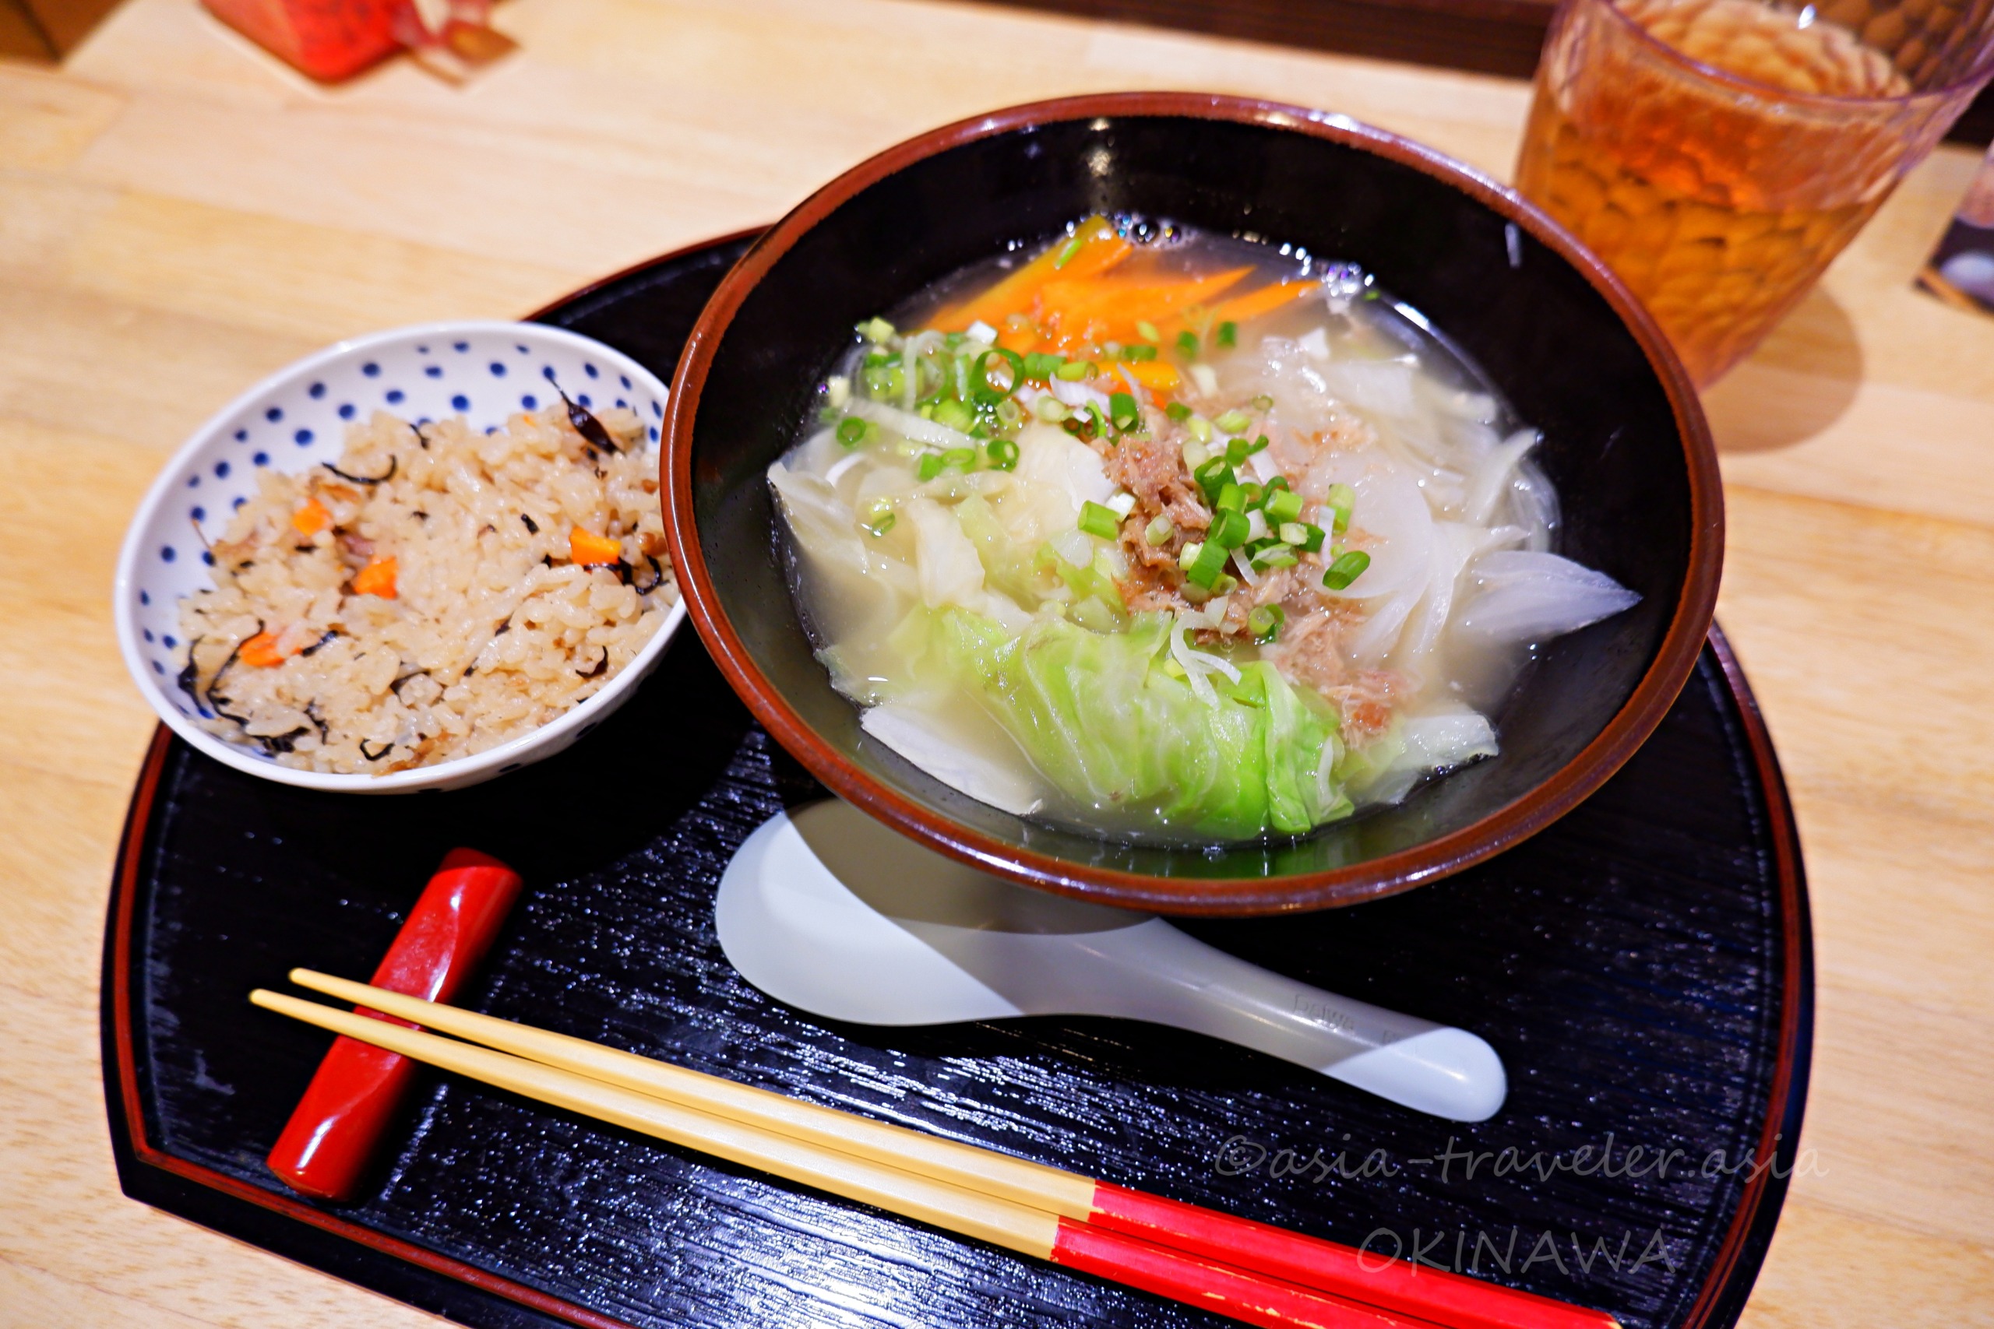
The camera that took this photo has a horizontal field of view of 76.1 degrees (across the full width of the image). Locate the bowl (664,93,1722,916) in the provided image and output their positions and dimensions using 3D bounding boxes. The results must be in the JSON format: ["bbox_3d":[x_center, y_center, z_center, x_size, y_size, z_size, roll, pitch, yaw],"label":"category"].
[{"bbox_3d":[0.032,-0.023,0.249,0.177,0.075,0.177,0,58,0],"label":"bowl"}]

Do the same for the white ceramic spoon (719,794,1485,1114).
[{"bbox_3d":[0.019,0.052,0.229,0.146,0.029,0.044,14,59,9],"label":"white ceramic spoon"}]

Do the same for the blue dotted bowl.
[{"bbox_3d":[-0.107,-0.013,0.259,0.110,0.049,0.110,0,58,0],"label":"blue dotted bowl"}]

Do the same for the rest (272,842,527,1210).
[{"bbox_3d":[-0.108,0.065,0.231,0.017,0.012,0.060,15,59,9],"label":"rest"}]

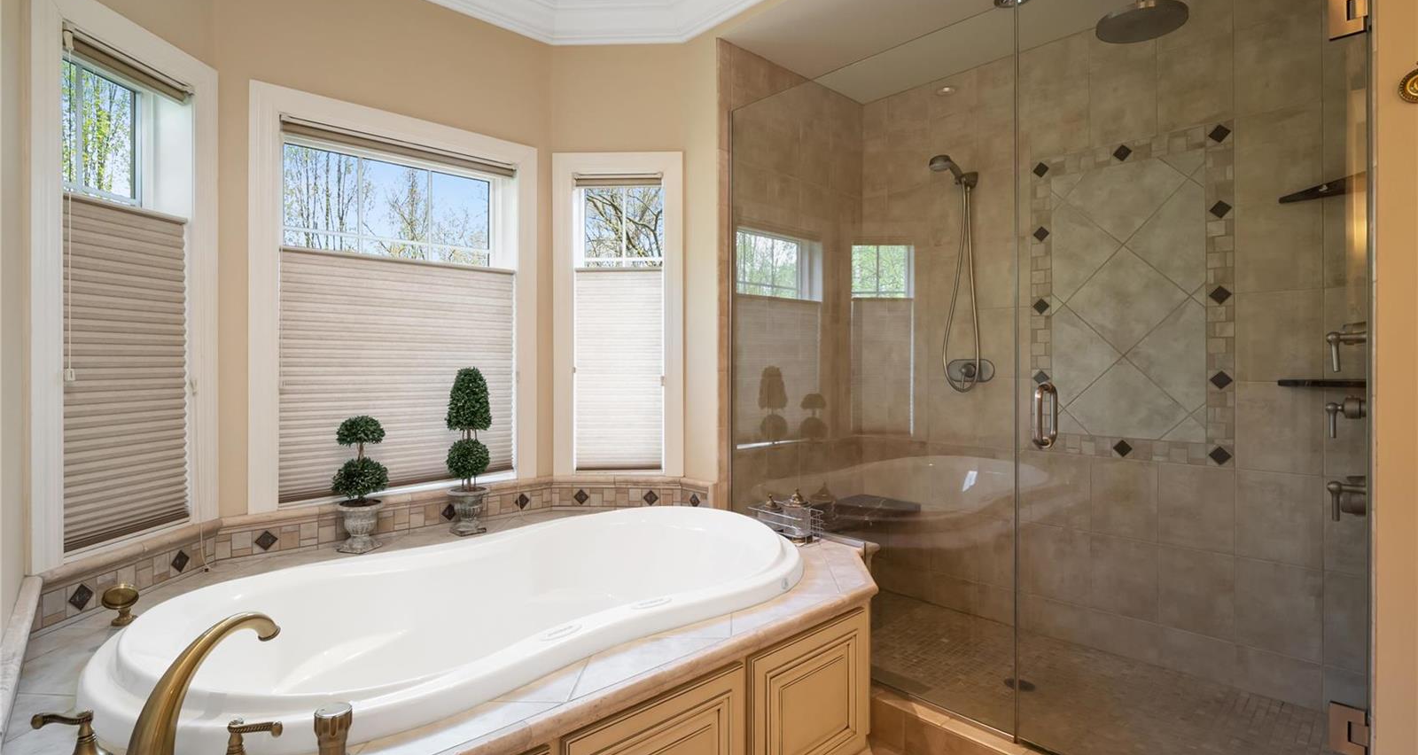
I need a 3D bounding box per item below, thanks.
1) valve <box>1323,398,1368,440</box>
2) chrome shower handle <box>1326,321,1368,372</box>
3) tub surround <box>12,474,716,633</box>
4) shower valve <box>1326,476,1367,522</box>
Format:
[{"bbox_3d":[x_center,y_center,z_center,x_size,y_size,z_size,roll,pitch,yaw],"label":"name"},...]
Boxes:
[{"bbox_3d":[1.739,0.112,1.716,0.070,0.110,0.100,-1,1,-45],"label":"valve"},{"bbox_3d":[1.739,-0.081,1.716,0.080,0.130,0.100,-1,1,-45],"label":"chrome shower handle"},{"bbox_3d":[-0.964,0.537,2.330,2.106,0.142,0.611,-1,1,-41],"label":"tub surround"},{"bbox_3d":[1.739,0.330,1.716,0.085,0.125,0.100,-1,1,-45],"label":"shower valve"}]

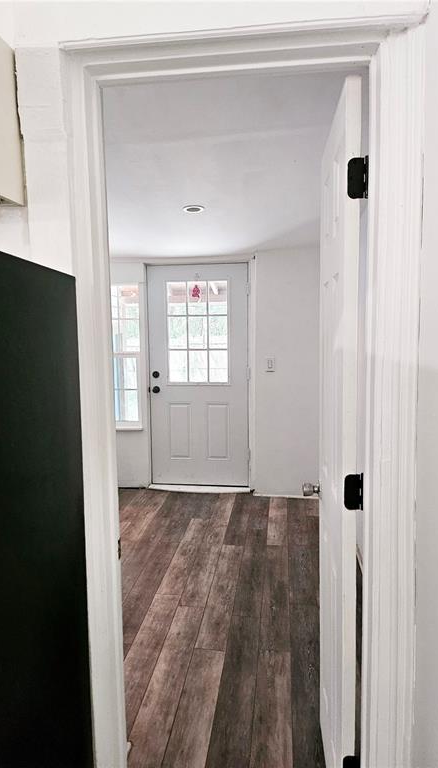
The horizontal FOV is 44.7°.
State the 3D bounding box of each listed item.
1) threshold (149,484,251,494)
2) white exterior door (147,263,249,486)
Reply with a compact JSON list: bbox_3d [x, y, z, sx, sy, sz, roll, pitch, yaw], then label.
[{"bbox_3d":[-0.170,0.968,4.913,0.940,0.038,0.120,0,6,8],"label":"threshold"},{"bbox_3d":[-0.180,-0.064,4.850,0.910,2.020,0.045,0,6,8],"label":"white exterior door"}]

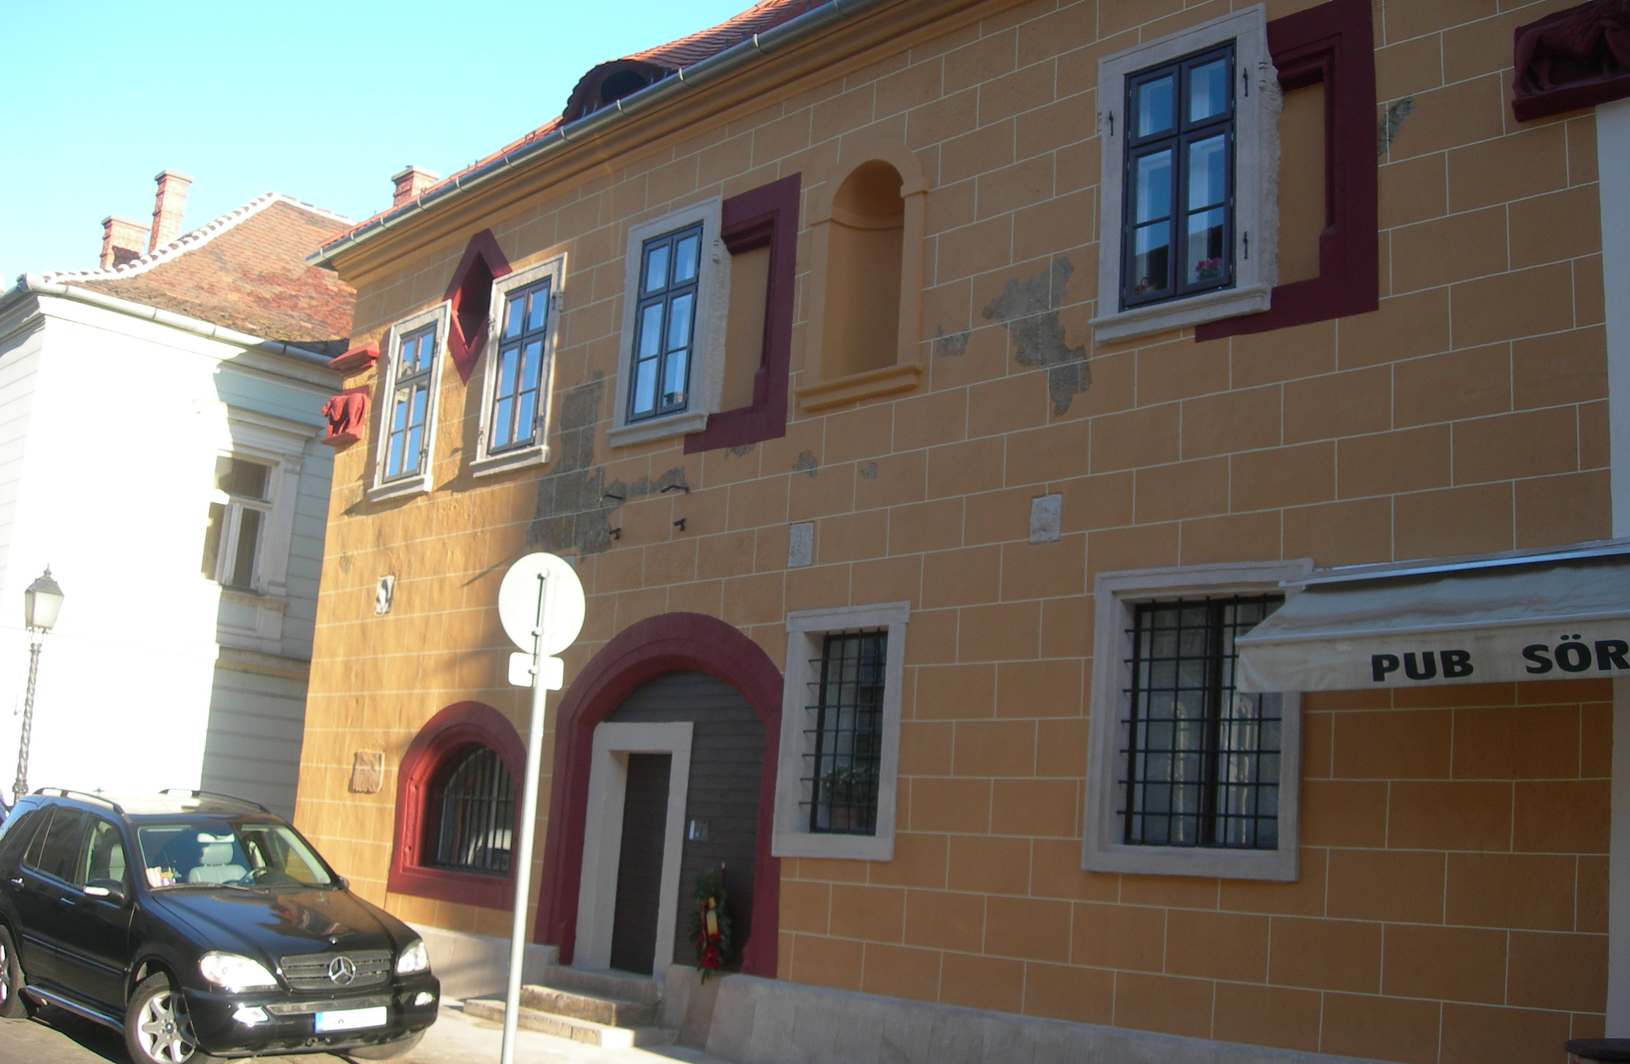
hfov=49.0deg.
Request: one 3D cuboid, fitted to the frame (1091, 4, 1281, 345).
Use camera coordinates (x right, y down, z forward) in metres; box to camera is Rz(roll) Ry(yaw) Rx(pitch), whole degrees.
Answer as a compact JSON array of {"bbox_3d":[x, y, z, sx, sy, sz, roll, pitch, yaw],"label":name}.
[{"bbox_3d":[2.668,-2.566,12.954,0.240,2.310,1.560,14,-15,-41],"label":"frame"}]

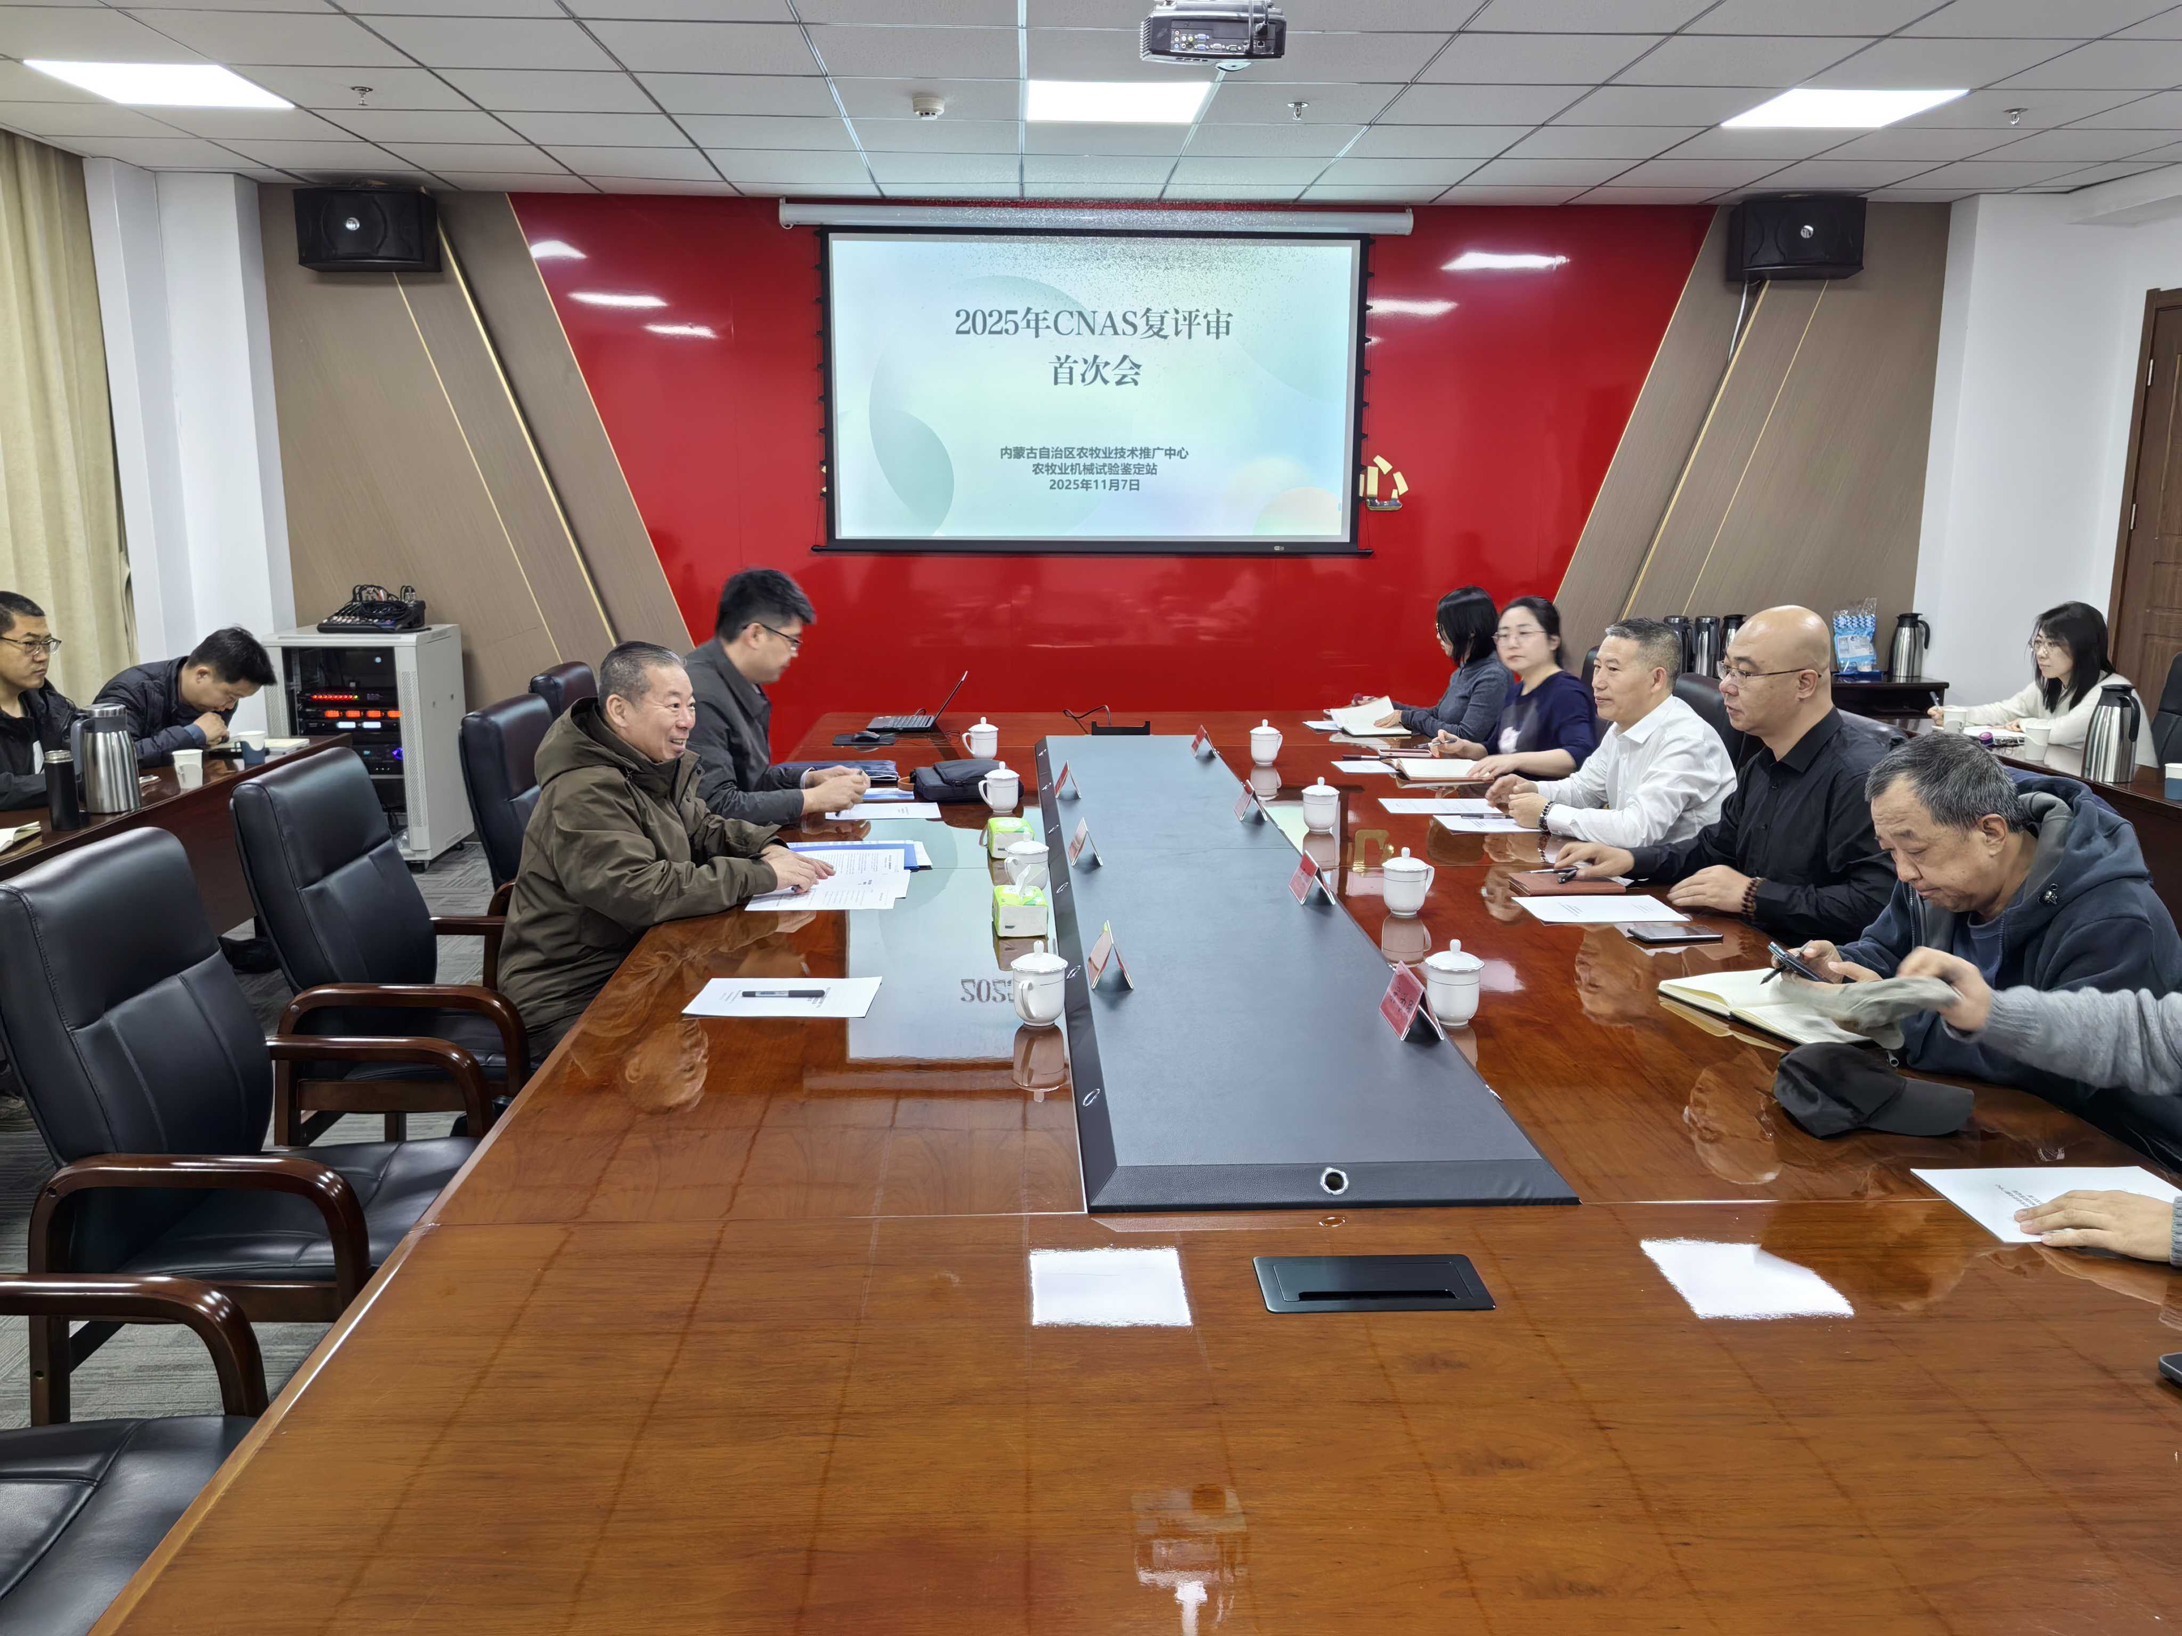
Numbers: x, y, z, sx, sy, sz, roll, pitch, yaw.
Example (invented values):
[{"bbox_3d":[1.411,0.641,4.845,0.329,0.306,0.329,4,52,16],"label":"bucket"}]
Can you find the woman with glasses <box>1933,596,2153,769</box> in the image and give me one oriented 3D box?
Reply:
[{"bbox_3d":[3.282,-0.099,5.715,0.700,1.220,0.650,-1,11,-8],"label":"woman with glasses"}]

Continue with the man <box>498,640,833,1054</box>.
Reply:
[{"bbox_3d":[-0.885,0.278,3.546,0.650,1.285,0.580,0,11,-2],"label":"man"}]

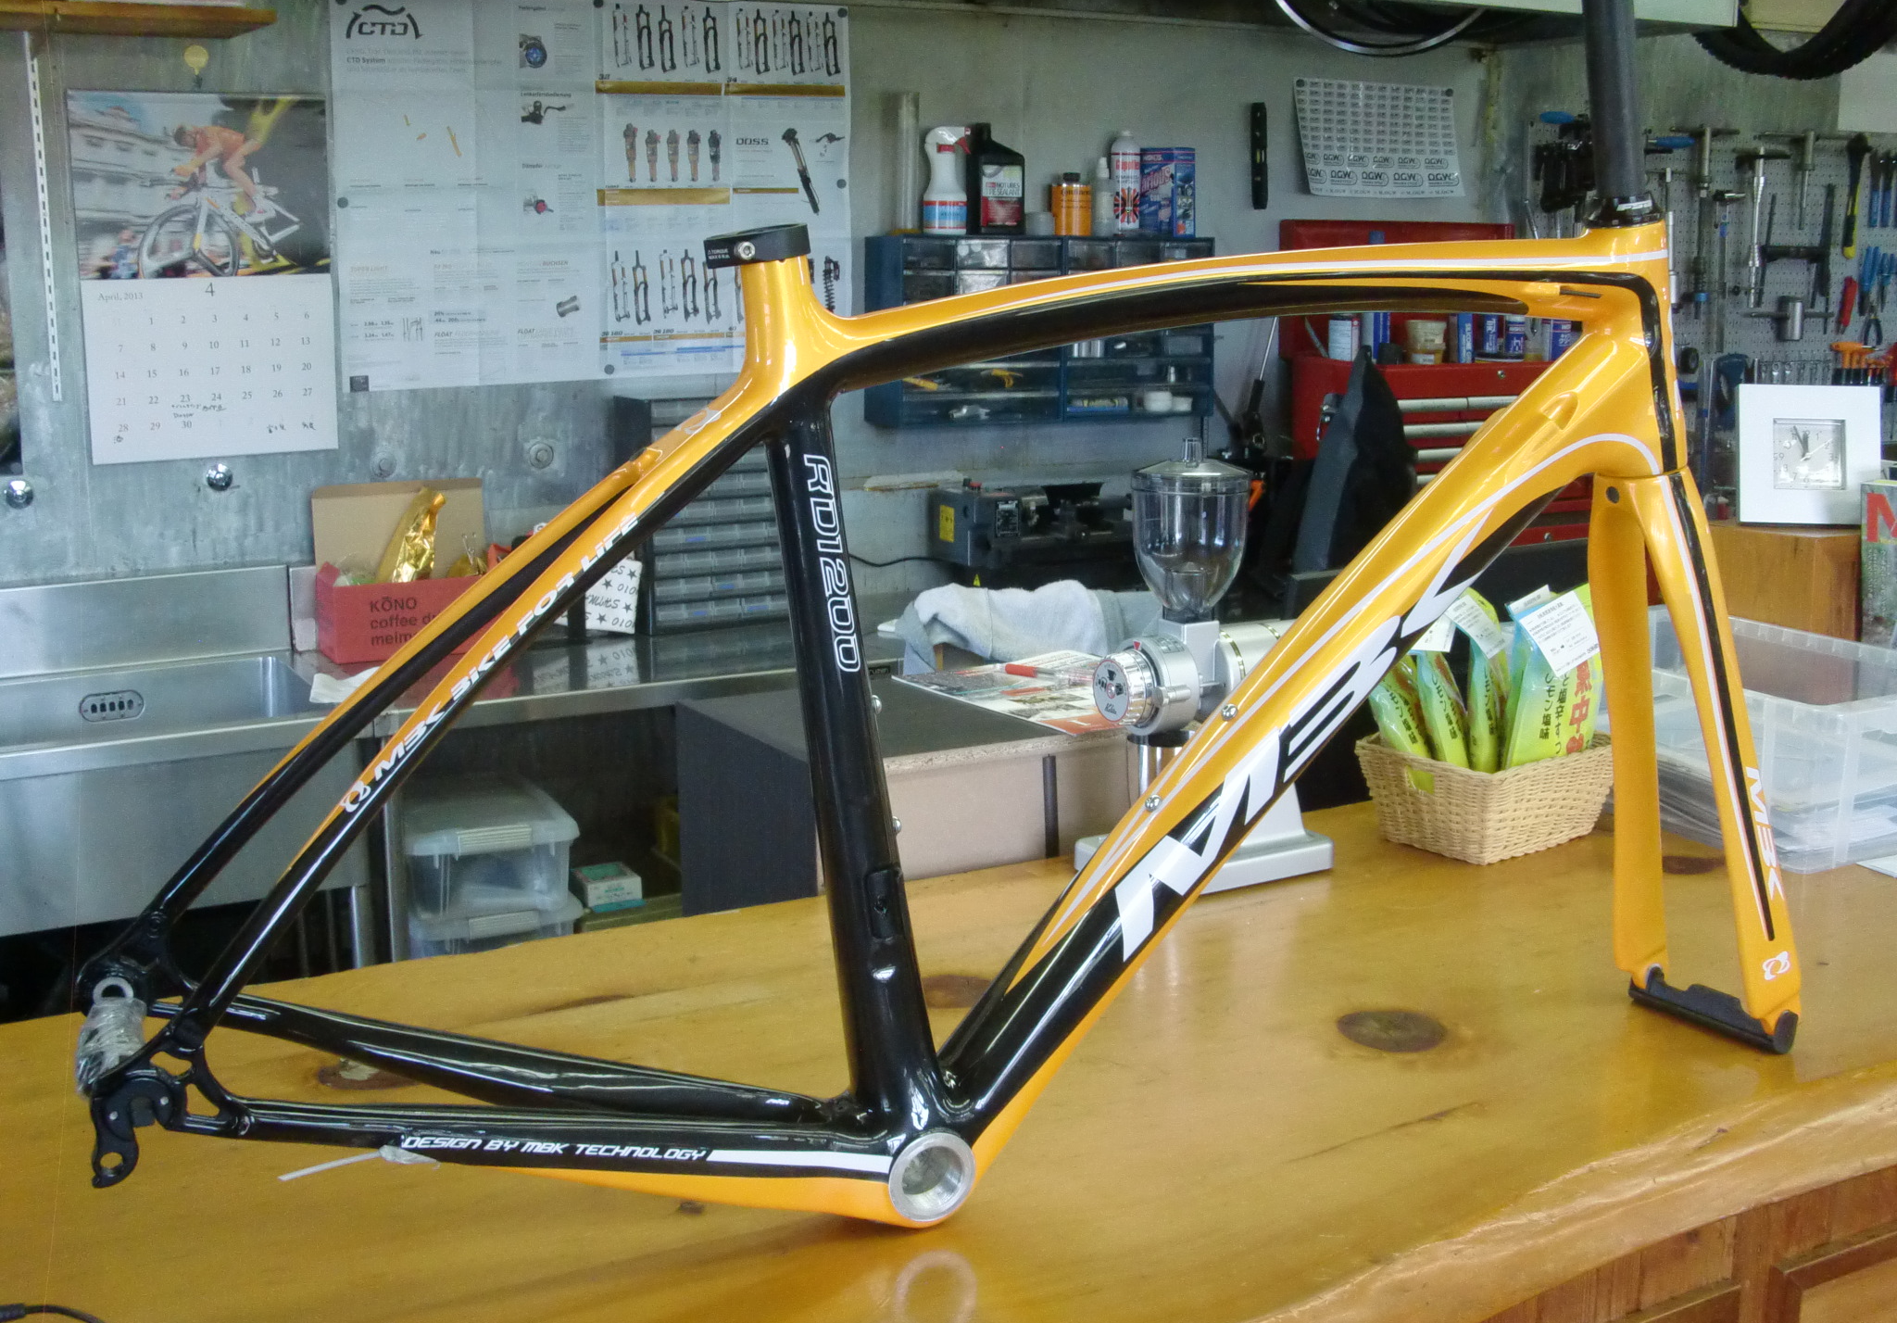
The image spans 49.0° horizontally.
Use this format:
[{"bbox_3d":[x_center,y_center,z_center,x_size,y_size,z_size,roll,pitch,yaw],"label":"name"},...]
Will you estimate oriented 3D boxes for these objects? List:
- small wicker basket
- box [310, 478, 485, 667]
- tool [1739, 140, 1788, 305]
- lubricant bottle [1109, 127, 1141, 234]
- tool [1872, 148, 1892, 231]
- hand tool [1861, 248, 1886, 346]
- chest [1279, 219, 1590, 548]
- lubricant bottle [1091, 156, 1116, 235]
[{"bbox_3d":[0.481,0.112,1.841,0.196,0.088,0.149,-8,13,-37],"label":"small wicker basket"},{"bbox_3d":[-0.934,-0.162,3.639,0.306,0.284,0.165,-6,12,-26],"label":"box"},{"bbox_3d":[2.055,-1.106,5.250,0.141,0.413,0.033,-6,12,-29],"label":"tool"},{"bbox_3d":[0.361,-0.972,4.239,0.061,0.214,0.061,0,11,0],"label":"lubricant bottle"},{"bbox_3d":[2.454,-1.240,5.472,0.048,0.210,0.022,-6,12,-29],"label":"tool"},{"bbox_3d":[2.452,-0.965,5.522,0.070,0.261,0.024,-6,12,-29],"label":"hand tool"},{"bbox_3d":[1.103,-0.612,4.617,0.665,0.723,0.345,-6,12,-29],"label":"chest"},{"bbox_3d":[0.316,-0.940,4.219,0.040,0.159,0.040,-6,12,-29],"label":"lubricant bottle"}]

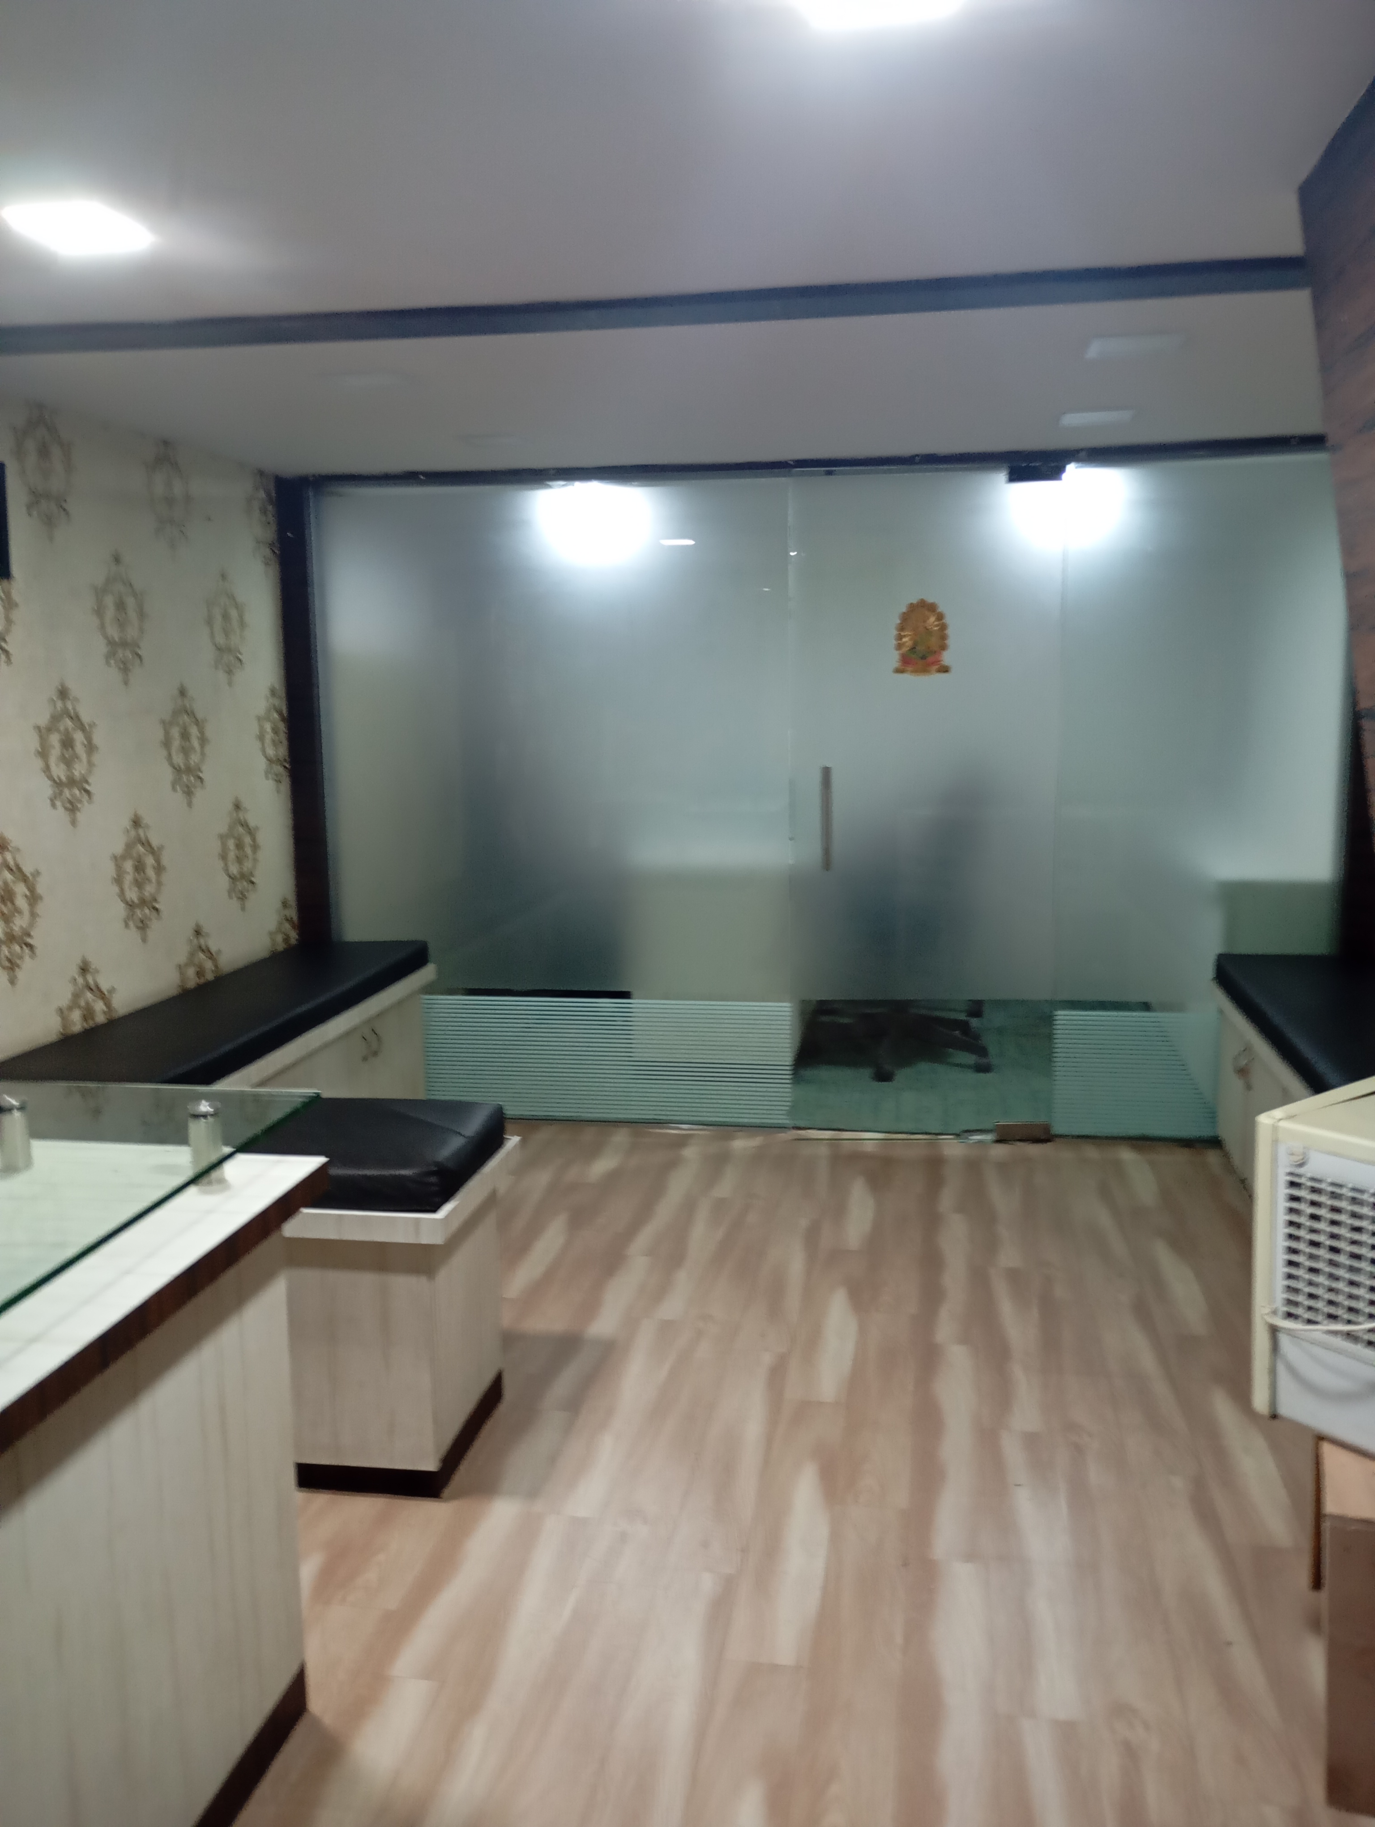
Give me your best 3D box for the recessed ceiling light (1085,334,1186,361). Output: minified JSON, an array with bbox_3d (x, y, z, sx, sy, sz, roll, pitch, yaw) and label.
[{"bbox_3d":[0.889,-1.129,2.942,0.172,0.025,0.178,1,9,10],"label":"recessed ceiling light"}]

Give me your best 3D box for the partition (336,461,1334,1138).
[{"bbox_3d":[0.352,-0.304,4.386,3.025,1.957,0.050,1,9,10],"label":"partition"}]

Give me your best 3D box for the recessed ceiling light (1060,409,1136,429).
[{"bbox_3d":[1.031,-1.248,3.730,0.172,0.025,0.178,1,9,10],"label":"recessed ceiling light"}]

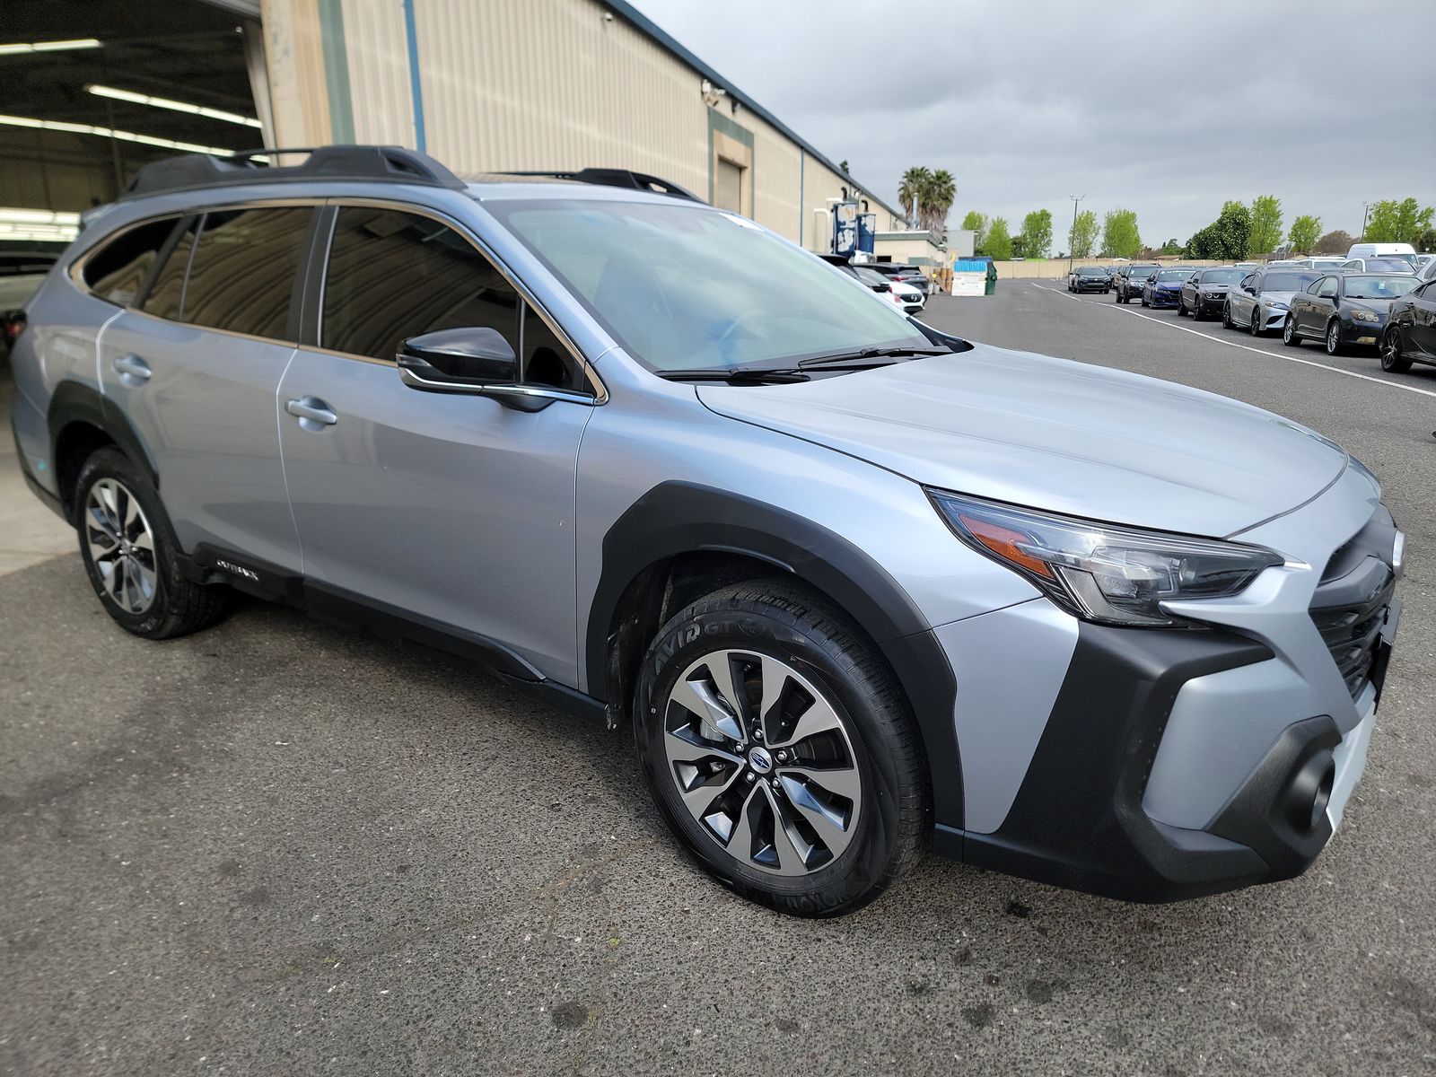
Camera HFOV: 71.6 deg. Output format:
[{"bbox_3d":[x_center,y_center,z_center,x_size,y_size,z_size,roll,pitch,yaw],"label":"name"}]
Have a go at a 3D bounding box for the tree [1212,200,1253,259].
[{"bbox_3d":[61.994,-36.010,120.000,5.110,9.860,5.110,4,16,13],"label":"tree"}]

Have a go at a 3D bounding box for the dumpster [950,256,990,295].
[{"bbox_3d":[12.569,-13.035,49.800,1.850,1.780,1.450,4,16,13],"label":"dumpster"}]

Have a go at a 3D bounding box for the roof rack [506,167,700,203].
[{"bbox_3d":[-0.781,-1.407,4.040,1.800,0.135,0.110,11,20,33],"label":"roof rack"}]

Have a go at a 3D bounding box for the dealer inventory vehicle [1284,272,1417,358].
[{"bbox_3d":[11.966,-4.192,18.428,1.755,1.415,4.420,4,16,14],"label":"dealer inventory vehicle"}]

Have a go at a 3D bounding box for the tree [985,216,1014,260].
[{"bbox_3d":[39.798,-41.286,141.096,4.300,8.271,4.300,0,15,0],"label":"tree"}]

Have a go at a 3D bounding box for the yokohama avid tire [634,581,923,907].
[{"bbox_3d":[0.142,0.461,2.204,0.725,0.725,0.235,12,19,34],"label":"yokohama avid tire"}]

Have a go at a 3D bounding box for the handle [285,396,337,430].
[{"bbox_3d":[-1.099,-0.345,2.725,0.218,0.085,0.056,16,22,32],"label":"handle"}]

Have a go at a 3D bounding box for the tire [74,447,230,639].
[{"bbox_3d":[-2.101,0.007,3.679,0.725,0.725,0.235,12,18,33],"label":"tire"}]

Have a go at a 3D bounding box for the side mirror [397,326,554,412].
[{"bbox_3d":[-0.555,-0.400,2.303,0.200,0.190,0.250,12,19,33],"label":"side mirror"}]

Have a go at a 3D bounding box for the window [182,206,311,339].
[{"bbox_3d":[-1.457,-0.831,3.090,0.635,0.400,0.050,12,-1,33],"label":"window"}]

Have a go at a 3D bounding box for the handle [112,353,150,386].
[{"bbox_3d":[-1.887,-0.551,3.241,0.218,0.085,0.056,16,22,32],"label":"handle"}]

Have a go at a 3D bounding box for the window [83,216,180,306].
[{"bbox_3d":[-2.054,-0.950,3.440,0.580,0.330,0.070,11,-7,38],"label":"window"}]

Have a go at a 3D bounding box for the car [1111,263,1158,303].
[{"bbox_3d":[19.022,-11.372,44.374,1.800,1.730,4.600,4,16,15],"label":"car"}]

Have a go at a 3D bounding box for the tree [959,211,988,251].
[{"bbox_3d":[34.758,-39.914,135.000,3.950,9.490,3.950,4,16,13],"label":"tree"}]

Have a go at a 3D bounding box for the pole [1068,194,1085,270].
[{"bbox_3d":[34.929,-29.324,97.760,1.400,8.510,0.400,0,15,0],"label":"pole"}]

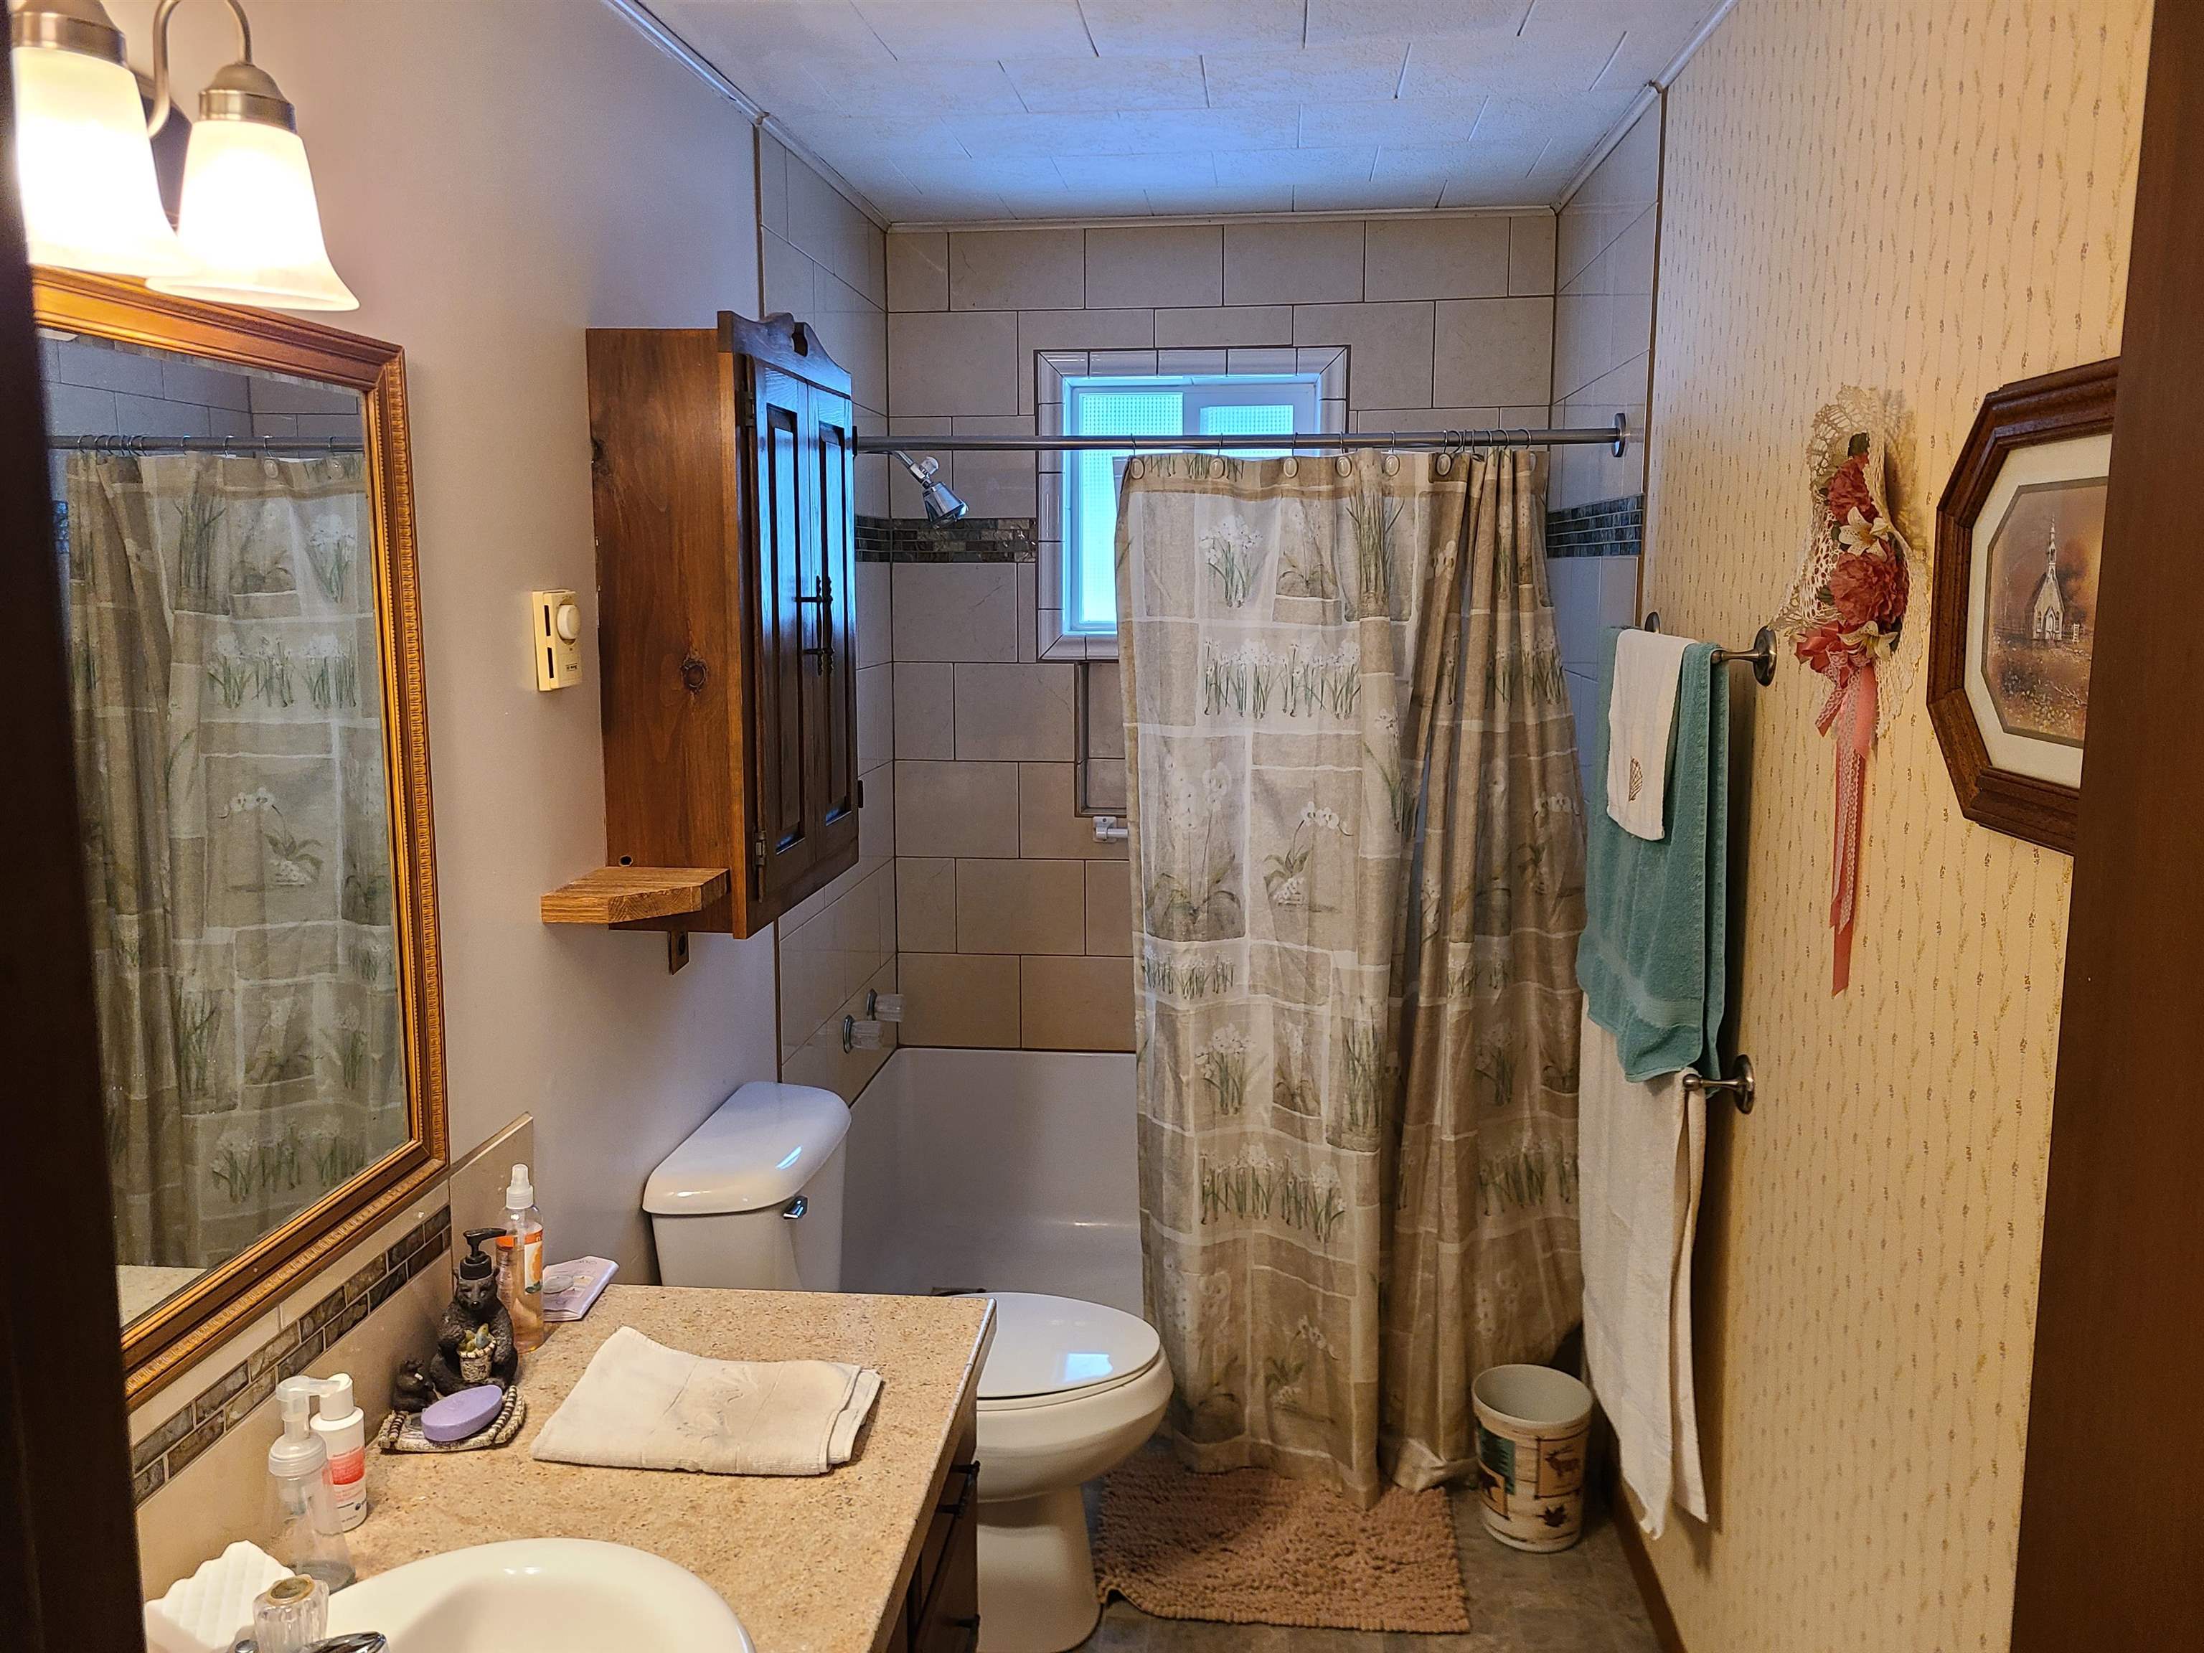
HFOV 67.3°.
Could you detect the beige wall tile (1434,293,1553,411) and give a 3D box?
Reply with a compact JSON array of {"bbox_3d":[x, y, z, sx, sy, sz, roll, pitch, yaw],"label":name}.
[{"bbox_3d":[0.856,-1.033,3.617,0.252,0.229,0.010,1,8,6],"label":"beige wall tile"}]

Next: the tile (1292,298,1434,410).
[{"bbox_3d":[0.577,-1.034,3.651,0.305,0.228,0.010,1,9,6],"label":"tile"}]

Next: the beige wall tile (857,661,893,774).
[{"bbox_3d":[-0.508,-0.245,3.715,0.010,0.226,0.300,1,8,6],"label":"beige wall tile"}]

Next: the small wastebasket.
[{"bbox_3d":[0.724,1.068,2.789,0.200,0.236,0.200,1,9,6],"label":"small wastebasket"}]

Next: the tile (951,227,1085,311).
[{"bbox_3d":[-0.191,-1.252,3.715,0.308,0.176,0.010,1,9,6],"label":"tile"}]

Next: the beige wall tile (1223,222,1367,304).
[{"bbox_3d":[0.423,-1.235,3.637,0.305,0.168,0.010,1,9,6],"label":"beige wall tile"}]

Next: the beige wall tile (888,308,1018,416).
[{"bbox_3d":[-0.337,-1.048,3.744,0.296,0.228,0.010,1,9,6],"label":"beige wall tile"}]

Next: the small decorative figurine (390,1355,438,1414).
[{"bbox_3d":[-0.701,0.569,1.683,0.041,0.056,0.037,0,9,0],"label":"small decorative figurine"}]

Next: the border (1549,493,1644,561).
[{"bbox_3d":[0.940,-0.566,3.194,0.010,0.099,0.954,1,9,6],"label":"border"}]

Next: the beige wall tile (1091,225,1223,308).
[{"bbox_3d":[0.117,-1.240,3.668,0.305,0.168,0.010,1,9,6],"label":"beige wall tile"}]

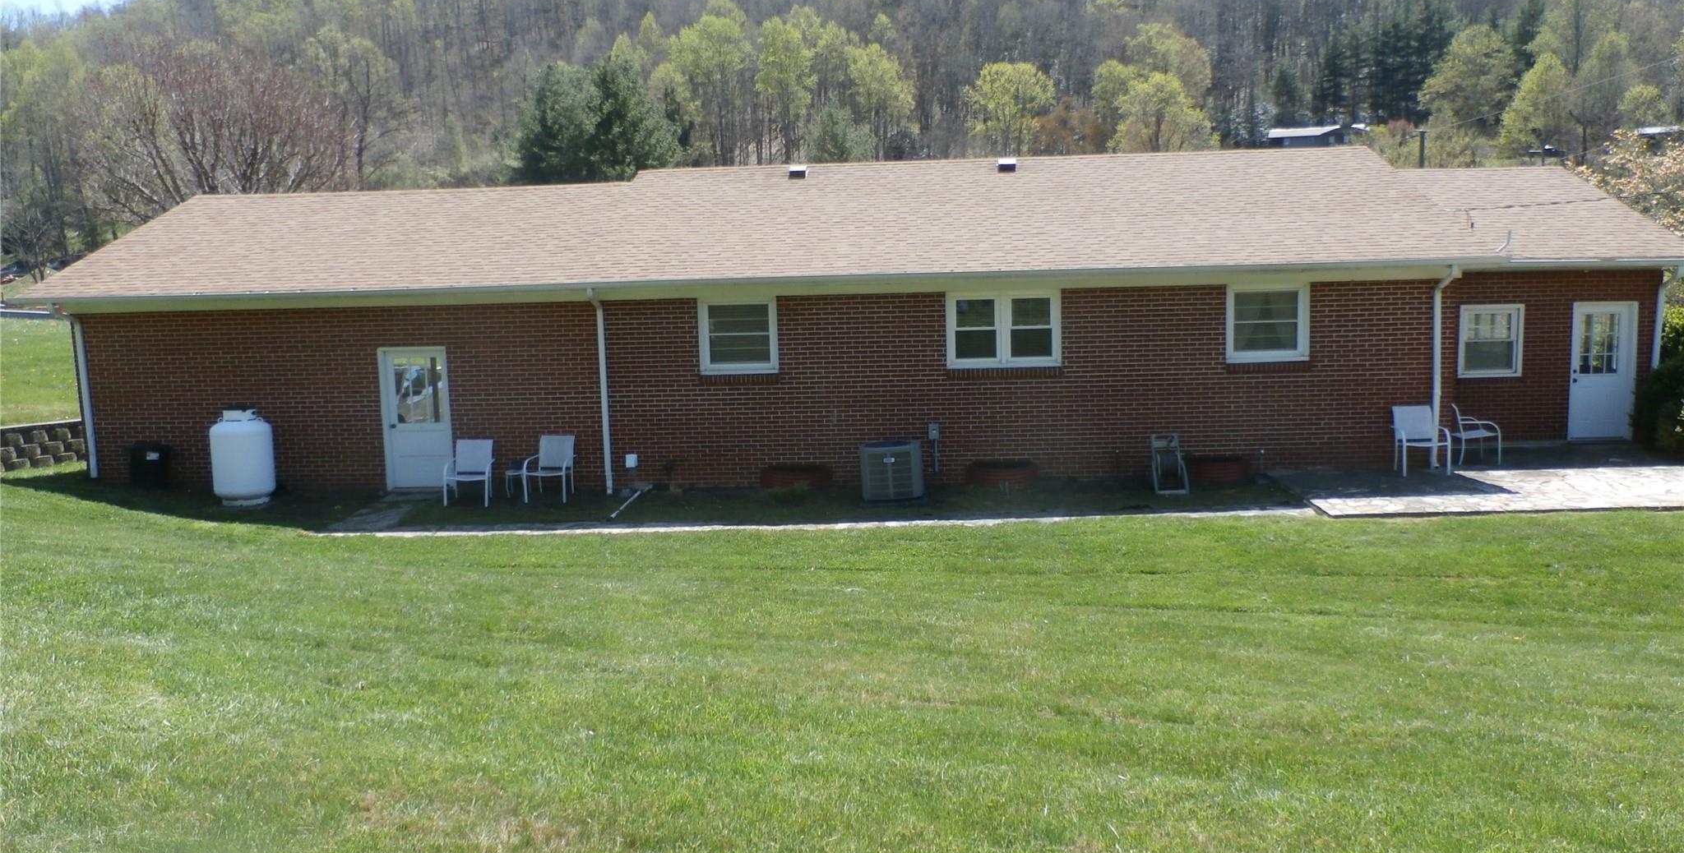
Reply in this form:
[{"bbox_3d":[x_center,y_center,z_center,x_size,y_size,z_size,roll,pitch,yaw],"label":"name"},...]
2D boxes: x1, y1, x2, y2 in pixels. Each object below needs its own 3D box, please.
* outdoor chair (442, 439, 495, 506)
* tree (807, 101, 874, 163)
[{"bbox_3d":[-5.090,0.609,16.719,0.620,0.840,0.680,-2,7,-3],"label":"outdoor chair"},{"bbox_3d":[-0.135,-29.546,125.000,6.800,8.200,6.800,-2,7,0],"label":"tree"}]

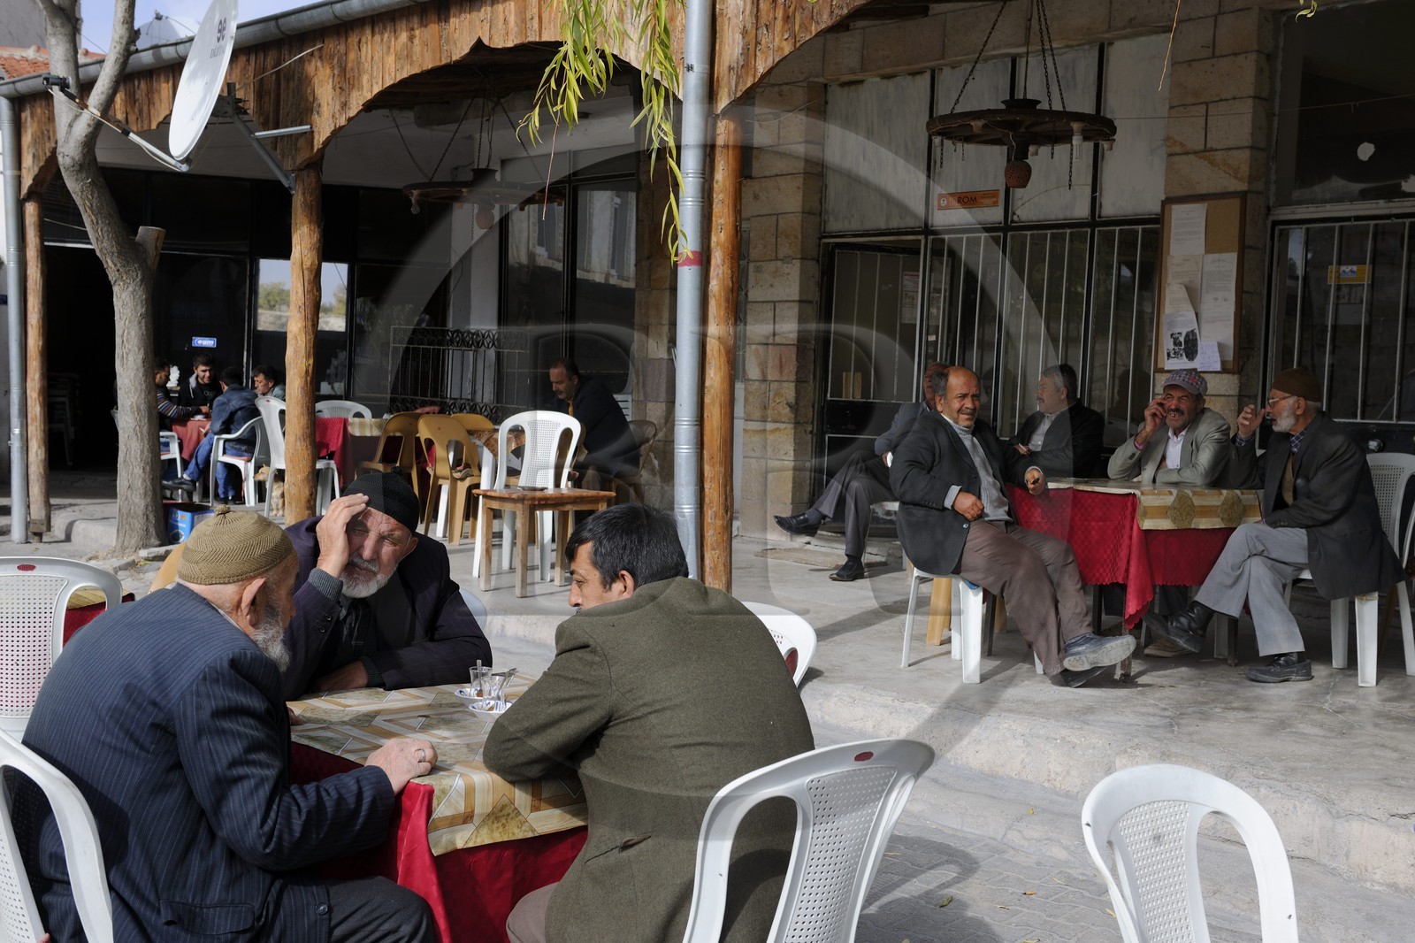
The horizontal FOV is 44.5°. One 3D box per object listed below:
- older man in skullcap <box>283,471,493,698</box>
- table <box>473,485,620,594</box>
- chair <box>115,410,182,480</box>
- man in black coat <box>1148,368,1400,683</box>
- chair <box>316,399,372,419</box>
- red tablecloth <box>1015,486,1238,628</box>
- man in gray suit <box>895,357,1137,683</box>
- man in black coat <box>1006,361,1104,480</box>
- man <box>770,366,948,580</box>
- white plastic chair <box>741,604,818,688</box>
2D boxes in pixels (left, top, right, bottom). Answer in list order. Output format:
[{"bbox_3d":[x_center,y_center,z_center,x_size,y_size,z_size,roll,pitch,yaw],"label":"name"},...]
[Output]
[{"bbox_3d":[-0.737,0.588,3.884,0.560,1.200,0.780,0,4,-22],"label":"older man in skullcap"},{"bbox_3d":[-0.871,0.375,9.191,0.600,0.500,0.430,-1,4,-38],"label":"table"},{"bbox_3d":[-4.639,-0.137,14.325,0.560,0.800,0.550,1,4,-13],"label":"chair"},{"bbox_3d":[2.279,0.204,6.942,0.970,1.230,0.560,0,4,-23],"label":"man in black coat"},{"bbox_3d":[-2.569,-0.089,12.184,0.470,0.860,0.540,2,5,11],"label":"chair"},{"bbox_3d":[1.782,0.326,7.490,0.860,0.550,0.860,-1,4,-38],"label":"red tablecloth"},{"bbox_3d":[1.197,0.198,6.915,0.620,1.240,0.920,-3,6,-43],"label":"man in gray suit"},{"bbox_3d":[1.619,0.090,8.381,0.780,1.240,0.560,-3,6,-38],"label":"man in black coat"},{"bbox_3d":[0.981,-0.010,10.116,1.020,1.260,0.540,0,4,-25],"label":"man"},{"bbox_3d":[-0.101,0.763,3.853,0.460,0.890,0.530,4,4,37],"label":"white plastic chair"}]

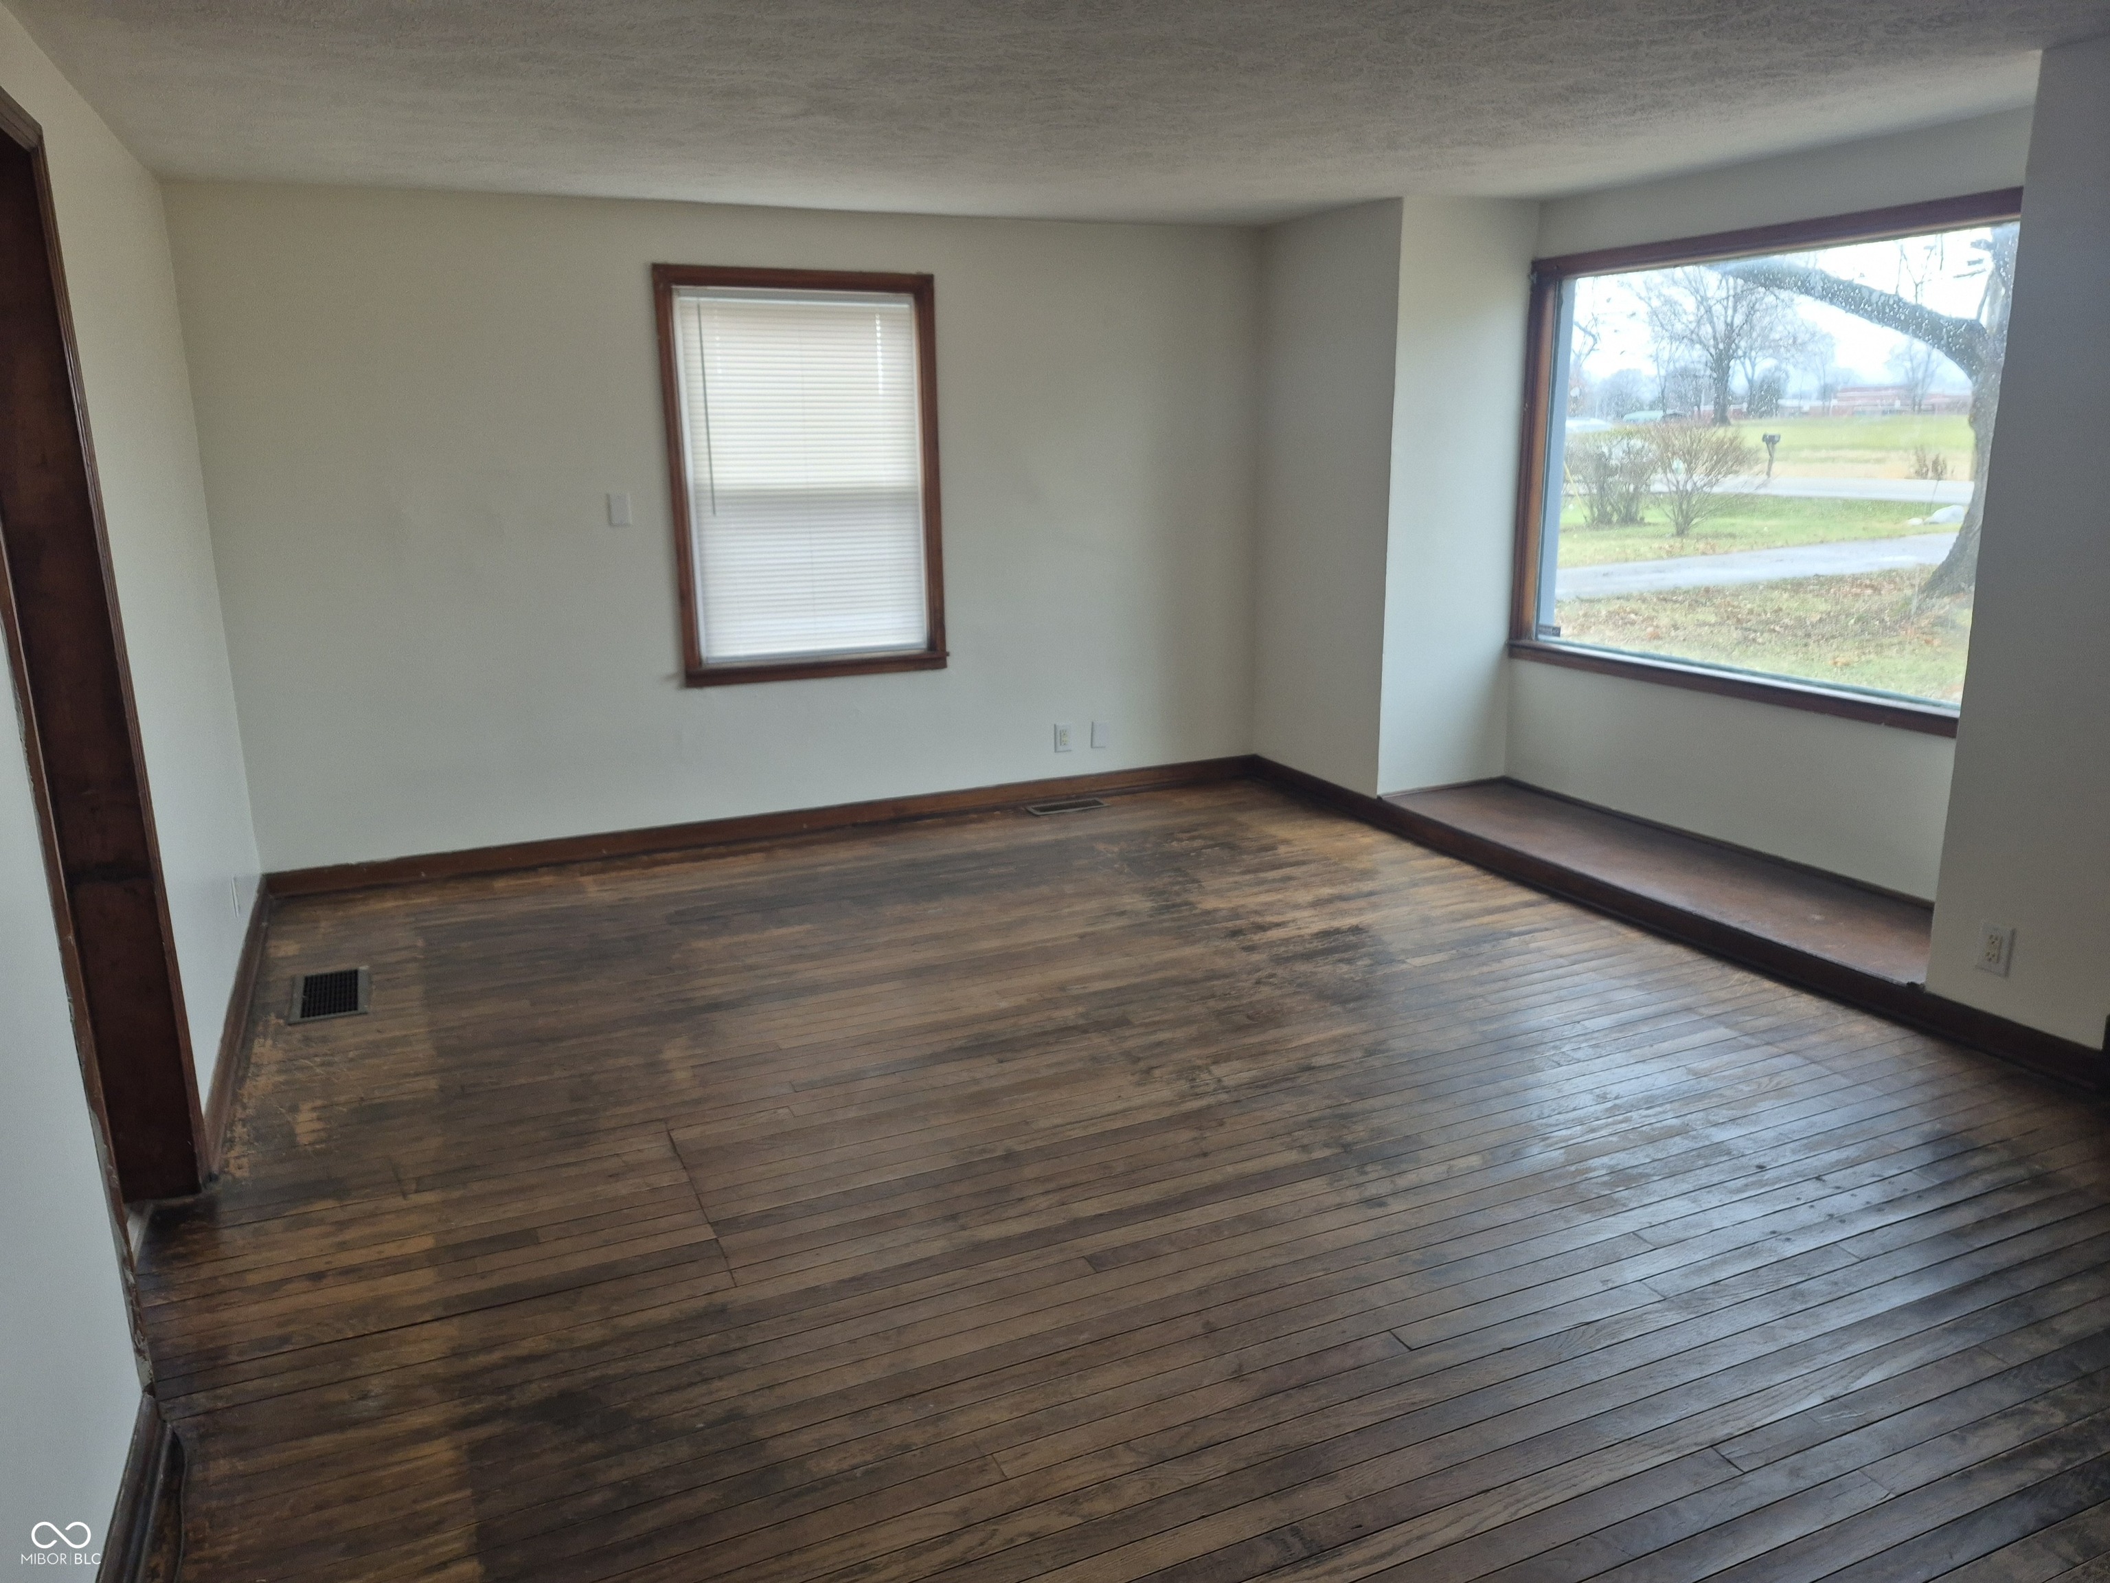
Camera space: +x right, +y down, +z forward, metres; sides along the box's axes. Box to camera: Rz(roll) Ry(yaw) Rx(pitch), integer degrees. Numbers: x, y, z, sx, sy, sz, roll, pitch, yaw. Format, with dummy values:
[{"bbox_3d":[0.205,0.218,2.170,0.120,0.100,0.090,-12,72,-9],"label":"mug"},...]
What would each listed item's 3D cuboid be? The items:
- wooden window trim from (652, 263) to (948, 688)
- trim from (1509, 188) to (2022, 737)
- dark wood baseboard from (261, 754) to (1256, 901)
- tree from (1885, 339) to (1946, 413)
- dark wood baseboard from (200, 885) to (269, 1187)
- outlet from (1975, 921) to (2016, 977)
[{"bbox_3d":[-0.916,-1.158,5.230,1.021,1.473,0.100,-7,15,-24],"label":"wooden window trim"},{"bbox_3d":[2.297,-1.040,4.533,0.100,1.479,2.165,-7,15,-24],"label":"trim"},{"bbox_3d":[-0.875,0.110,5.521,3.906,0.100,0.024,-7,15,-24],"label":"dark wood baseboard"},{"bbox_3d":[79.788,-38.442,130.000,4.800,6.900,4.800,7,16,30],"label":"tree"},{"bbox_3d":[-2.220,0.545,3.859,0.024,0.100,2.015,-7,15,-24],"label":"dark wood baseboard"},{"bbox_3d":[2.261,0.383,3.374,0.012,0.115,0.072,-7,15,-24],"label":"outlet"}]

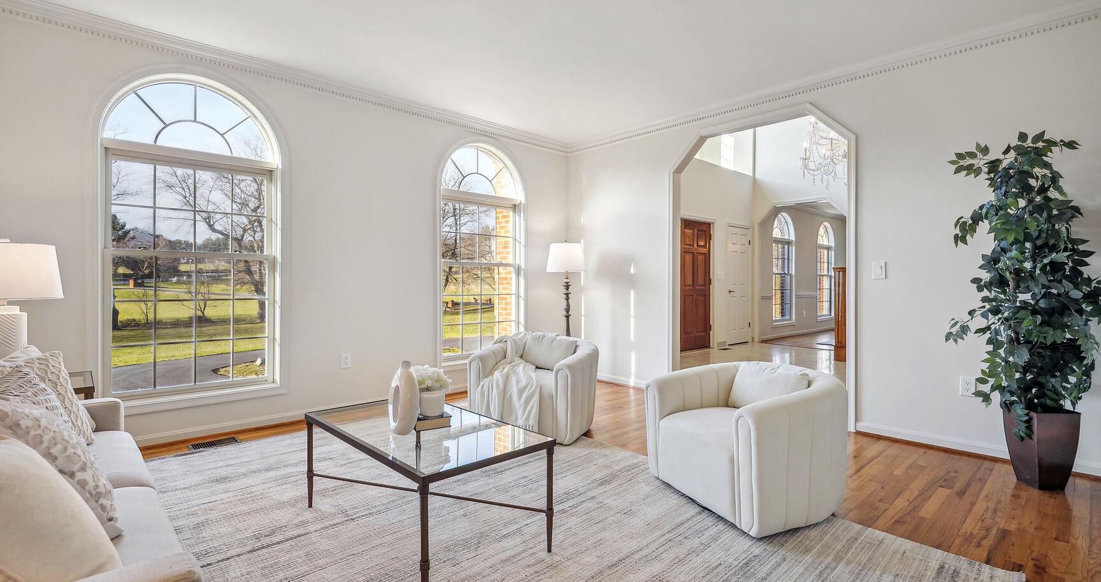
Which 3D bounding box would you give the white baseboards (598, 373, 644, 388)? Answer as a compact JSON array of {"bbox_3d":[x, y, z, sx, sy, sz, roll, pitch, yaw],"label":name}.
[{"bbox_3d":[0.652,0.944,5.189,0.018,0.092,1.382,0,1,-42],"label":"white baseboards"}]

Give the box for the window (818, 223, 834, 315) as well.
[{"bbox_3d":[6.033,-0.456,10.806,1.020,2.130,0.130,-1,1,-42],"label":"window"}]

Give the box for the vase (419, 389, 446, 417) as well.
[{"bbox_3d":[-0.515,0.481,2.140,0.110,0.105,0.110,0,1,0],"label":"vase"}]

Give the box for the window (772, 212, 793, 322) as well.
[{"bbox_3d":[4.663,-0.489,9.902,1.019,2.176,0.120,0,1,-42],"label":"window"}]

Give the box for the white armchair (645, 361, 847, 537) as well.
[{"bbox_3d":[1.034,0.708,2.486,0.780,0.635,0.810,0,1,-22],"label":"white armchair"}]

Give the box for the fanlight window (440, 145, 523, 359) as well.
[{"bbox_3d":[-0.696,-0.407,4.954,1.014,2.155,0.120,0,1,-42],"label":"fanlight window"}]

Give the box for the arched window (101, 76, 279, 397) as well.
[{"bbox_3d":[-2.428,-0.362,3.358,0.980,2.140,0.130,-1,1,-42],"label":"arched window"}]

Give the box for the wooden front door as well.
[{"bbox_3d":[2.292,-0.069,7.755,0.900,2.030,0.050,0,1,-42],"label":"wooden front door"}]

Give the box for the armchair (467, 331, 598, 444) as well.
[{"bbox_3d":[-0.051,0.684,3.659,0.810,0.645,0.780,0,1,26],"label":"armchair"}]

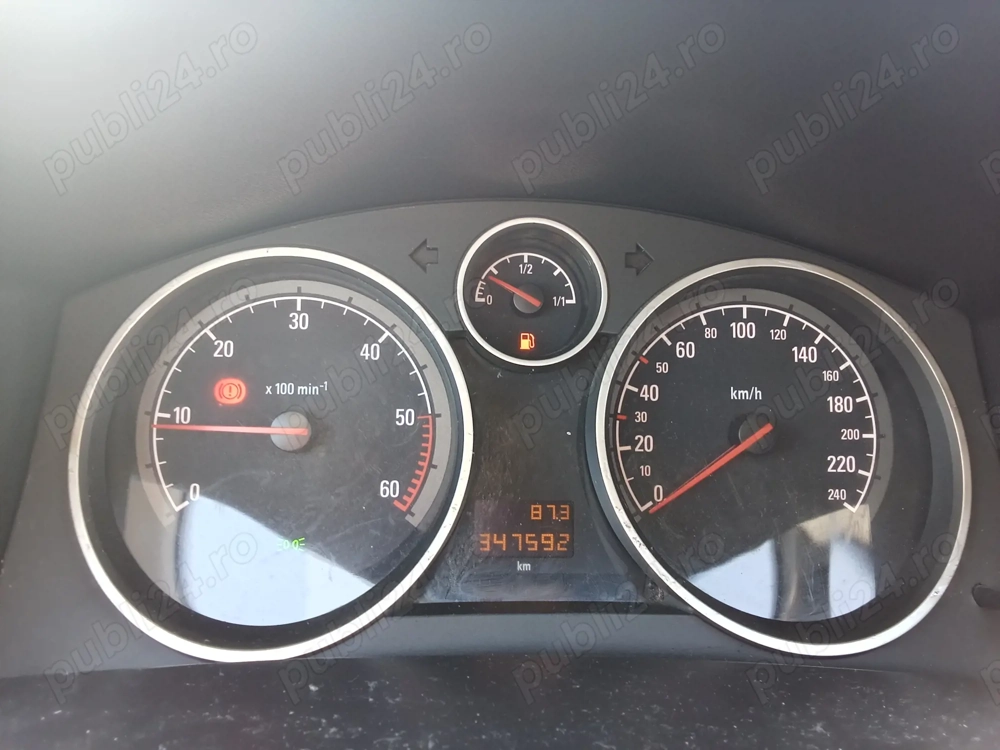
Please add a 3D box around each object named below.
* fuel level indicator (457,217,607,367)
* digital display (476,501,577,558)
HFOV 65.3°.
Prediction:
[{"bbox_3d":[0.009,-0.025,0.255,0.047,0.047,0.020,1,-6,-4],"label":"fuel level indicator"},{"bbox_3d":[0.008,0.051,0.257,0.032,0.018,0.006,1,-6,-4],"label":"digital display"}]

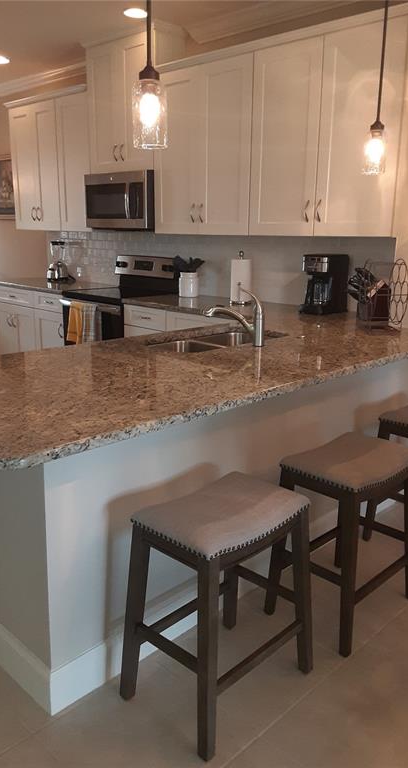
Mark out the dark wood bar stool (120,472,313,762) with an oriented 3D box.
[{"bbox_3d":[0.055,0.644,1.824,0.355,0.614,0.495,14,19,42],"label":"dark wood bar stool"}]

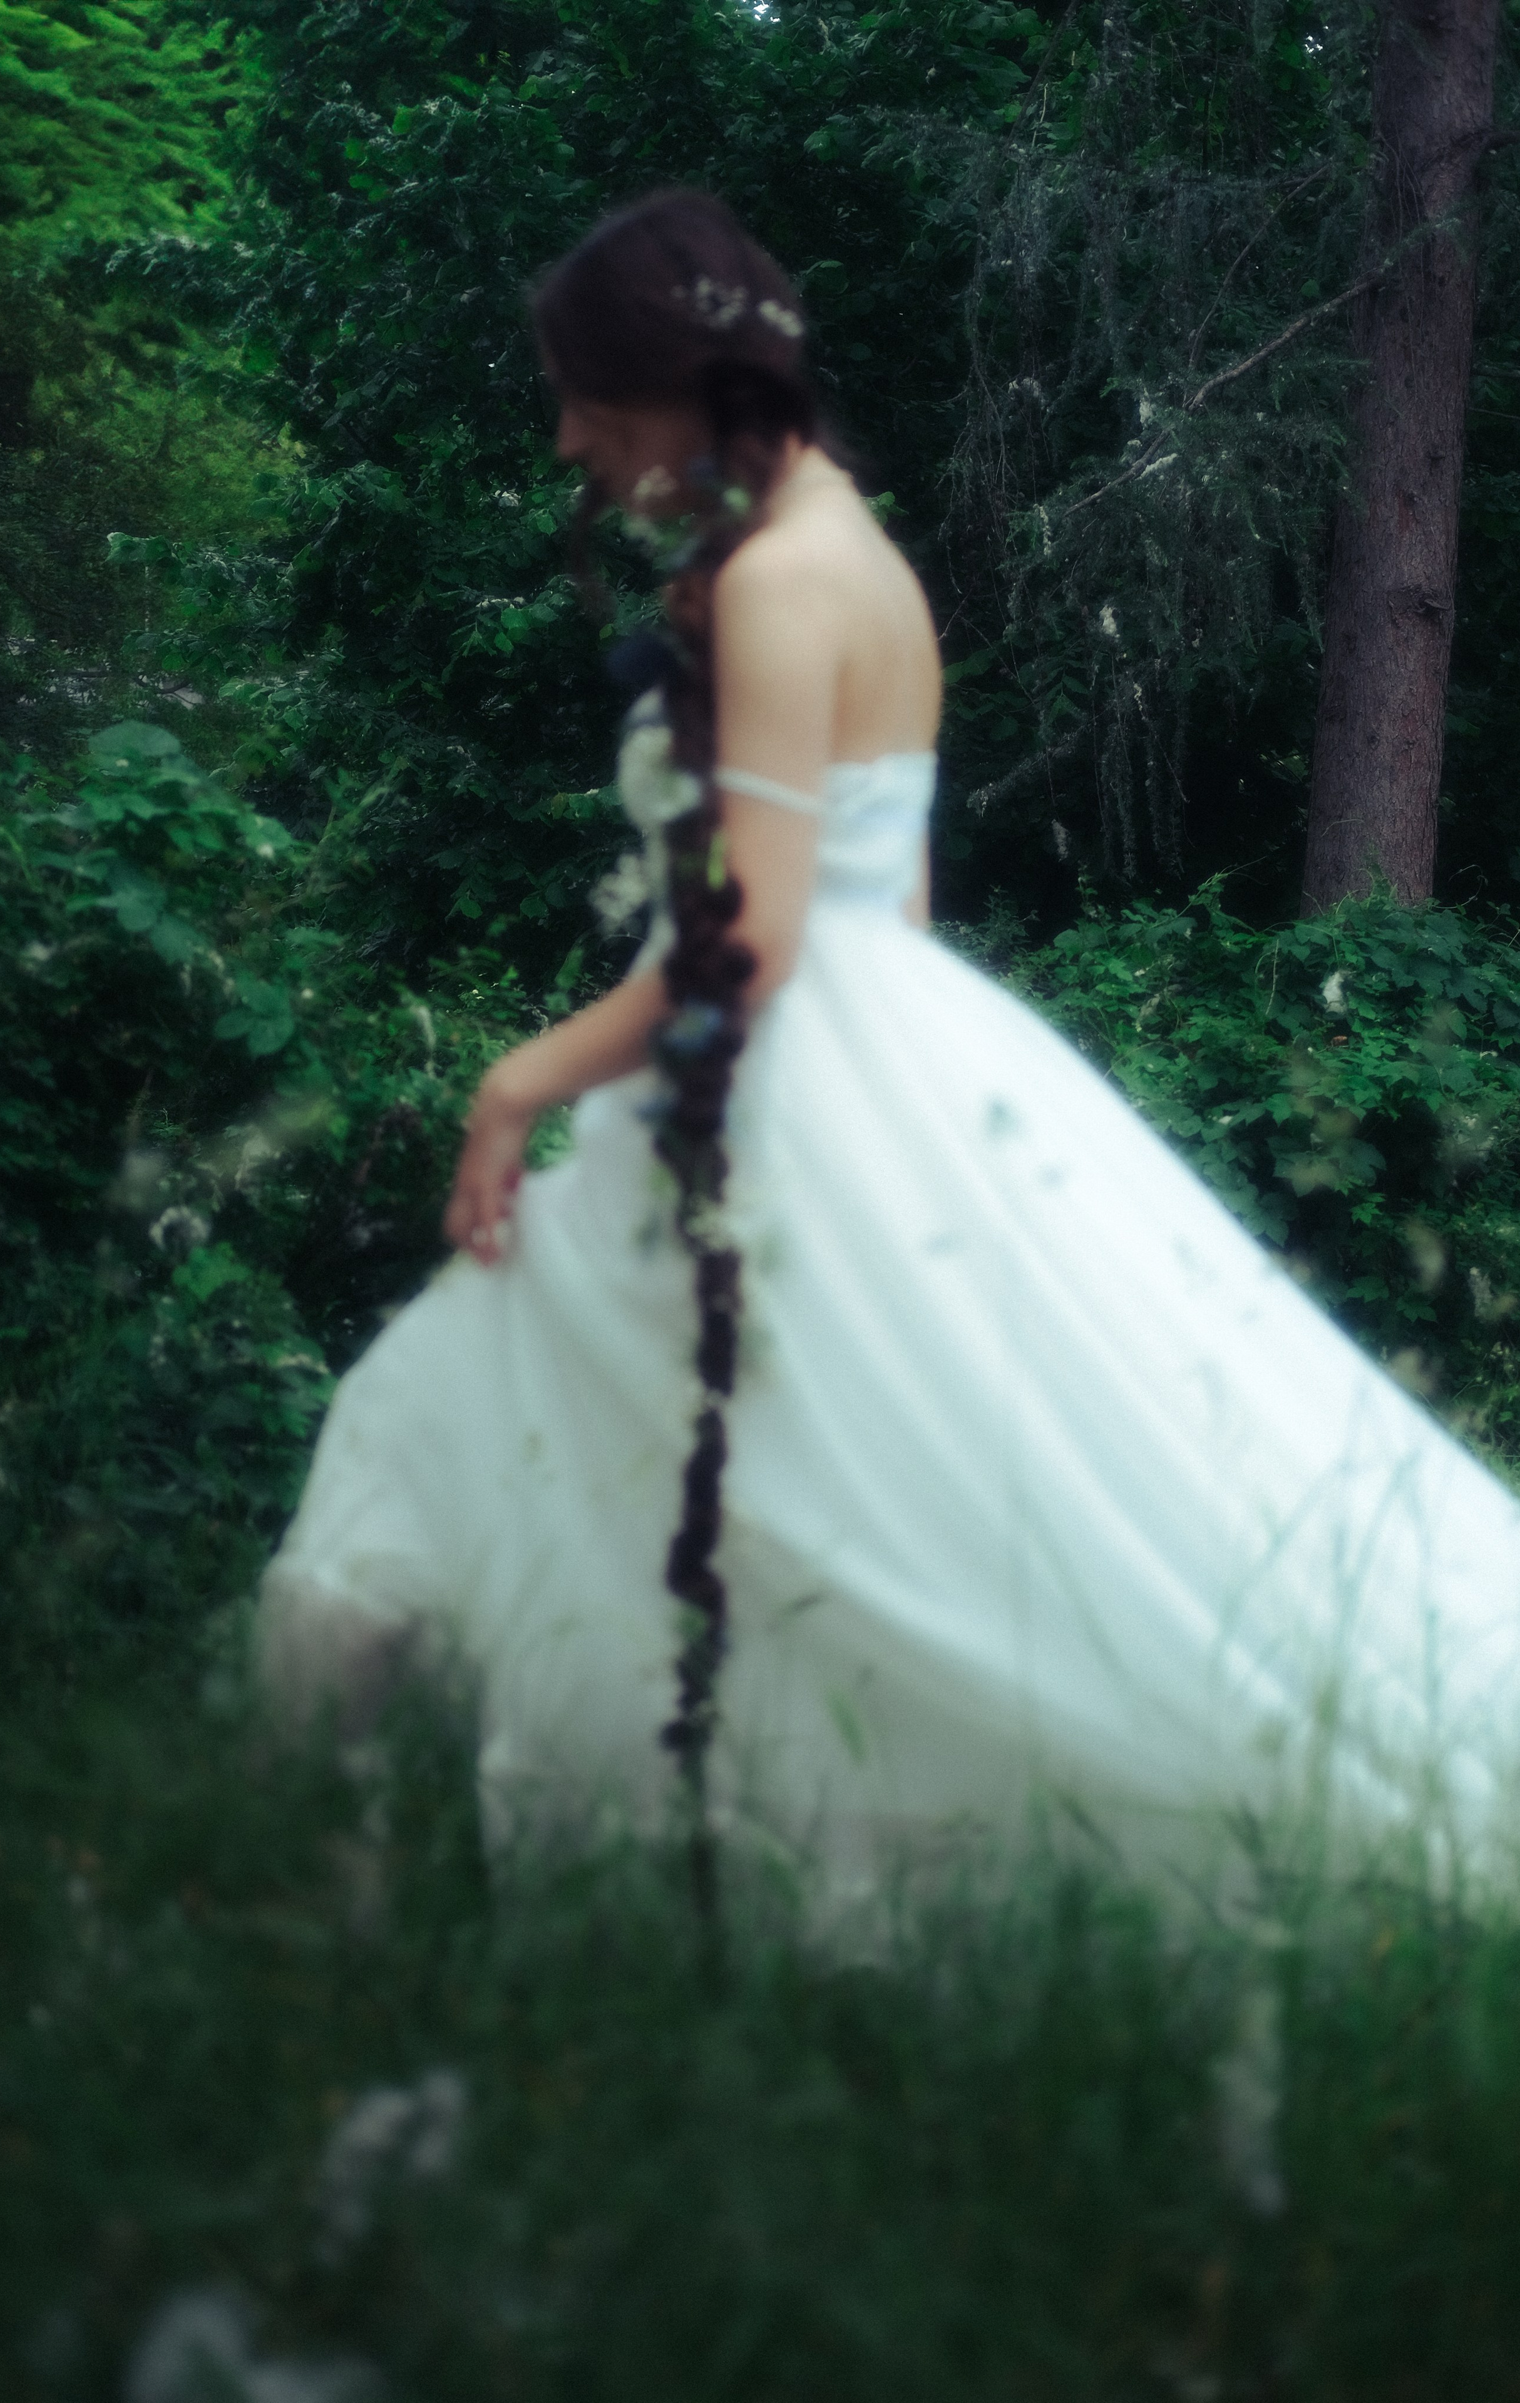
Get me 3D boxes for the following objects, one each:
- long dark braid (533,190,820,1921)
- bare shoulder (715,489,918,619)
[{"bbox_3d":[-0.063,-0.118,2.670,0.205,1.300,0.260,0,3,6],"label":"long dark braid"},{"bbox_3d":[0.038,-0.481,2.640,0.125,0.105,0.180,1,3,19],"label":"bare shoulder"}]

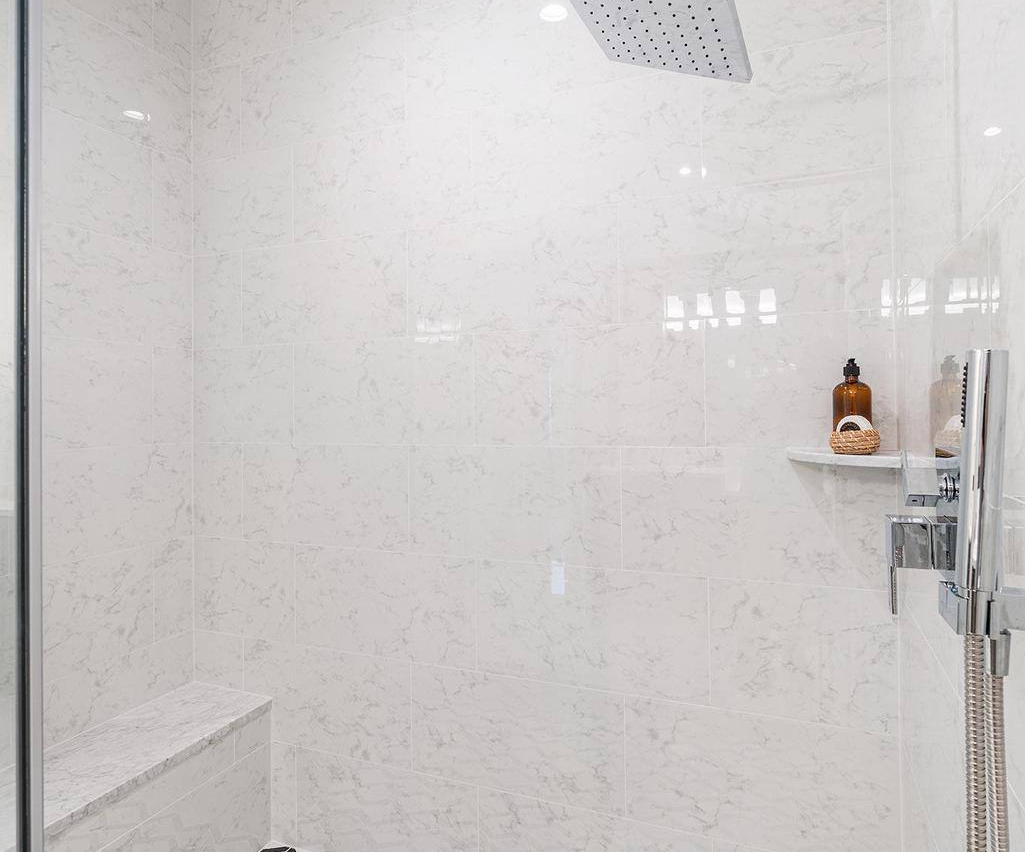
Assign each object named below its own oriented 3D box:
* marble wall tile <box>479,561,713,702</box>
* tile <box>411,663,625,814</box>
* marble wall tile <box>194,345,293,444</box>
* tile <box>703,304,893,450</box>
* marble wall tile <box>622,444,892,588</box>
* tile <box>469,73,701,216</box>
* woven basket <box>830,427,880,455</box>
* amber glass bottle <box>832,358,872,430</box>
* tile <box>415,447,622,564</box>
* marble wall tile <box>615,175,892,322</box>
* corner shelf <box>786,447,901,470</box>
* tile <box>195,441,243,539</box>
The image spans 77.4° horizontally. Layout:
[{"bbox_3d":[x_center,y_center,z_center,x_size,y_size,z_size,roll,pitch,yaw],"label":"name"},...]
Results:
[{"bbox_3d":[0.185,0.516,1.643,0.608,0.306,0.010,0,0,21],"label":"marble wall tile"},{"bbox_3d":[-0.003,0.818,1.698,0.603,0.303,0.010,-1,0,21],"label":"tile"},{"bbox_3d":[-0.858,-0.087,2.043,0.409,0.304,0.010,-1,0,22],"label":"marble wall tile"},{"bbox_3d":[0.649,-0.104,1.461,0.392,0.306,0.010,0,0,21],"label":"tile"},{"bbox_3d":[0.555,0.205,1.498,0.597,0.306,0.010,0,0,21],"label":"marble wall tile"},{"bbox_3d":[0.177,-0.709,1.635,0.603,0.303,0.010,-1,0,21],"label":"tile"},{"bbox_3d":[0.702,0.031,1.310,0.089,0.049,0.089,0,0,21],"label":"woven basket"},{"bbox_3d":[0.709,-0.043,1.335,0.081,0.192,0.081,-1,0,21],"label":"amber glass bottle"},{"bbox_3d":[-0.007,0.208,1.702,0.603,0.303,0.010,-1,0,21],"label":"tile"},{"bbox_3d":[0.547,-0.409,1.491,0.589,0.304,0.010,-1,0,22],"label":"marble wall tile"},{"bbox_3d":[0.671,0.065,1.305,0.230,0.020,0.235,-1,0,21],"label":"corner shelf"},{"bbox_3d":[-0.954,0.216,2.090,0.199,0.306,0.010,0,0,21],"label":"tile"}]

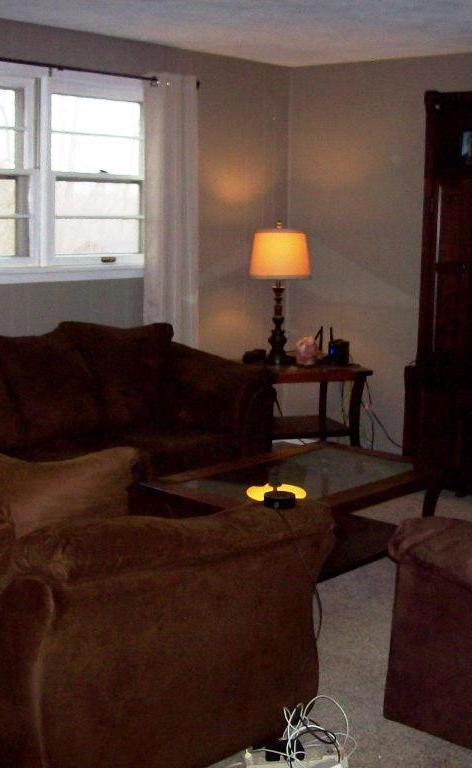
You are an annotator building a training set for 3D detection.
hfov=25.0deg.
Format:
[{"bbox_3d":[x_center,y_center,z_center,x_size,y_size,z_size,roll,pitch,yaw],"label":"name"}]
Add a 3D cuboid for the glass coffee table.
[{"bbox_3d":[0.267,0.620,4.543,0.710,0.460,1.180,10,13,41],"label":"glass coffee table"}]

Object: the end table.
[{"bbox_3d":[0.408,0.204,6.395,0.650,0.640,0.520,-1,10,-14],"label":"end table"}]

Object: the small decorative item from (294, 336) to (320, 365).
[{"bbox_3d":[0.435,-0.207,6.359,0.130,0.180,0.125,-1,10,-14],"label":"small decorative item"}]

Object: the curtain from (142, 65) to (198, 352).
[{"bbox_3d":[-0.376,-0.794,6.107,0.090,1.900,0.420,10,13,41],"label":"curtain"}]

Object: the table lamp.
[{"bbox_3d":[0.259,-0.543,6.291,0.370,0.870,0.370,1,10,0],"label":"table lamp"}]

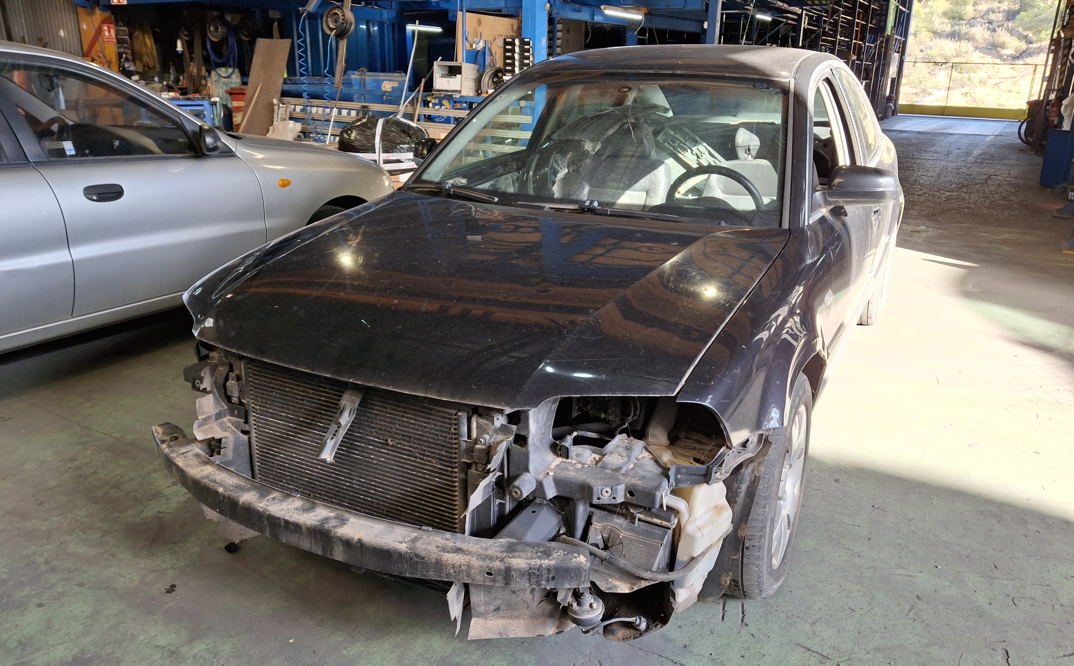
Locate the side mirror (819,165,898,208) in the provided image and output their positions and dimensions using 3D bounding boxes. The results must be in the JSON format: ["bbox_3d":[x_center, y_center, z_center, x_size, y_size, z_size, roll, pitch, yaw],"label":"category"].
[{"bbox_3d":[1.050,-0.475,2.514,0.230,0.150,0.140,10,21,27],"label":"side mirror"}]

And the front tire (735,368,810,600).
[{"bbox_3d":[0.583,0.393,2.109,0.210,0.625,0.625,9,21,25],"label":"front tire"}]

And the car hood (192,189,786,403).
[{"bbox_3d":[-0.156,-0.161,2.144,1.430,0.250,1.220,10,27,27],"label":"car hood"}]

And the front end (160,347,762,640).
[{"bbox_3d":[-0.332,0.330,1.903,1.500,0.520,0.550,10,21,27],"label":"front end"}]

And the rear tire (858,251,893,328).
[{"bbox_3d":[1.873,-0.355,4.360,0.210,0.630,0.630,10,21,27],"label":"rear tire"}]

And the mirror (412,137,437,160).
[{"bbox_3d":[-0.428,-0.741,3.268,0.215,0.145,0.140,10,21,27],"label":"mirror"}]

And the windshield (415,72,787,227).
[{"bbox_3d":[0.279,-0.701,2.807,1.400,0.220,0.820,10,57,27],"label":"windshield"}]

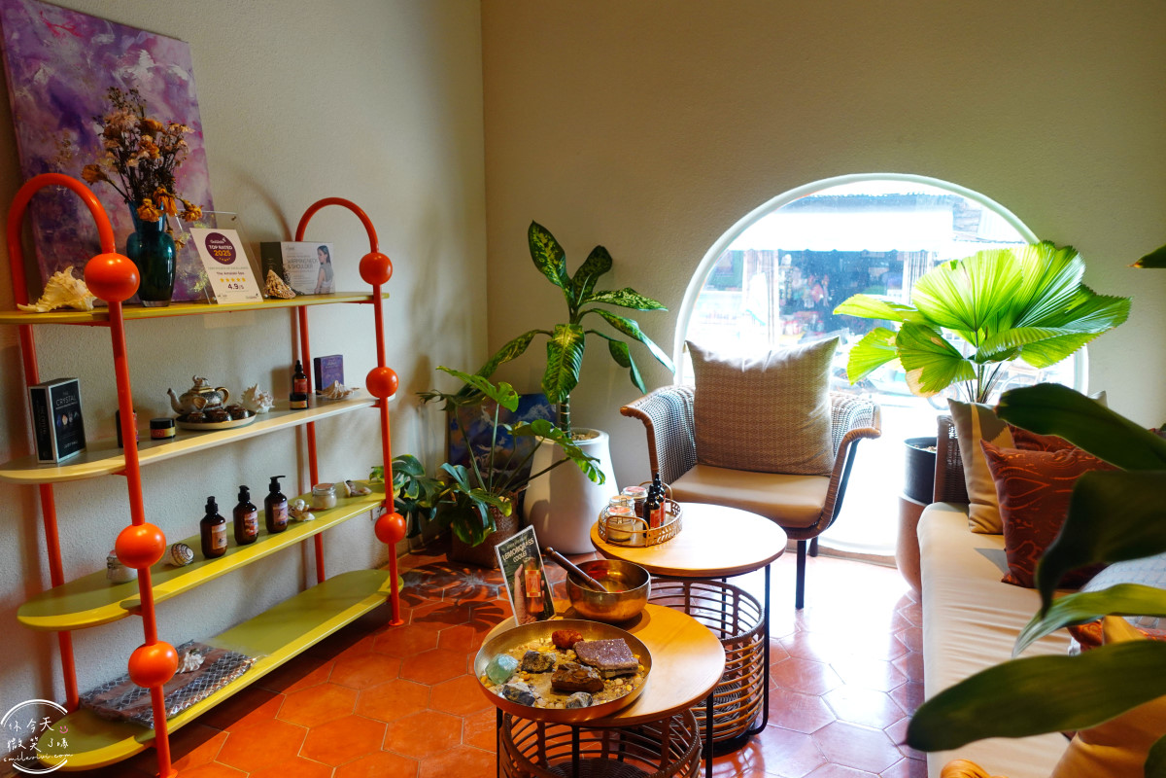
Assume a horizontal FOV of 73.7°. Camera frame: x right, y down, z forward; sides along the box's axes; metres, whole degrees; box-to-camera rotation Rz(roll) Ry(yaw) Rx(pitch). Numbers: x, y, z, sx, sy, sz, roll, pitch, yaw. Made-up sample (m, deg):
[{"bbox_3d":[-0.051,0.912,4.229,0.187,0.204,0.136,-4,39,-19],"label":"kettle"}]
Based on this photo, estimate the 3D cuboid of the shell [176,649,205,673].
[{"bbox_3d":[-1.203,0.820,2.368,0.093,0.052,0.070,-9,12,-40],"label":"shell"}]

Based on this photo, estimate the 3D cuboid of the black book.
[{"bbox_3d":[-1.184,0.070,1.756,0.041,0.169,0.120,-1,9,-5],"label":"black book"}]

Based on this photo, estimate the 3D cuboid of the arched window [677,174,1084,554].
[{"bbox_3d":[1.091,-0.076,3.046,1.490,1.490,0.100,4,10,24],"label":"arched window"}]

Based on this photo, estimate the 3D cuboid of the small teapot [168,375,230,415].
[{"bbox_3d":[-1.088,0.018,2.200,0.095,0.106,0.158,7,12,38],"label":"small teapot"}]

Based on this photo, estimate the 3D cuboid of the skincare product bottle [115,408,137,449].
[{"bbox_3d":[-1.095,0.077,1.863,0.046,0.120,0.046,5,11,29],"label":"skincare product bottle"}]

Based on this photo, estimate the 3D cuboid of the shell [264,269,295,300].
[{"bbox_3d":[-0.927,-0.320,2.380,0.090,0.085,0.080,-4,10,-23],"label":"shell"}]

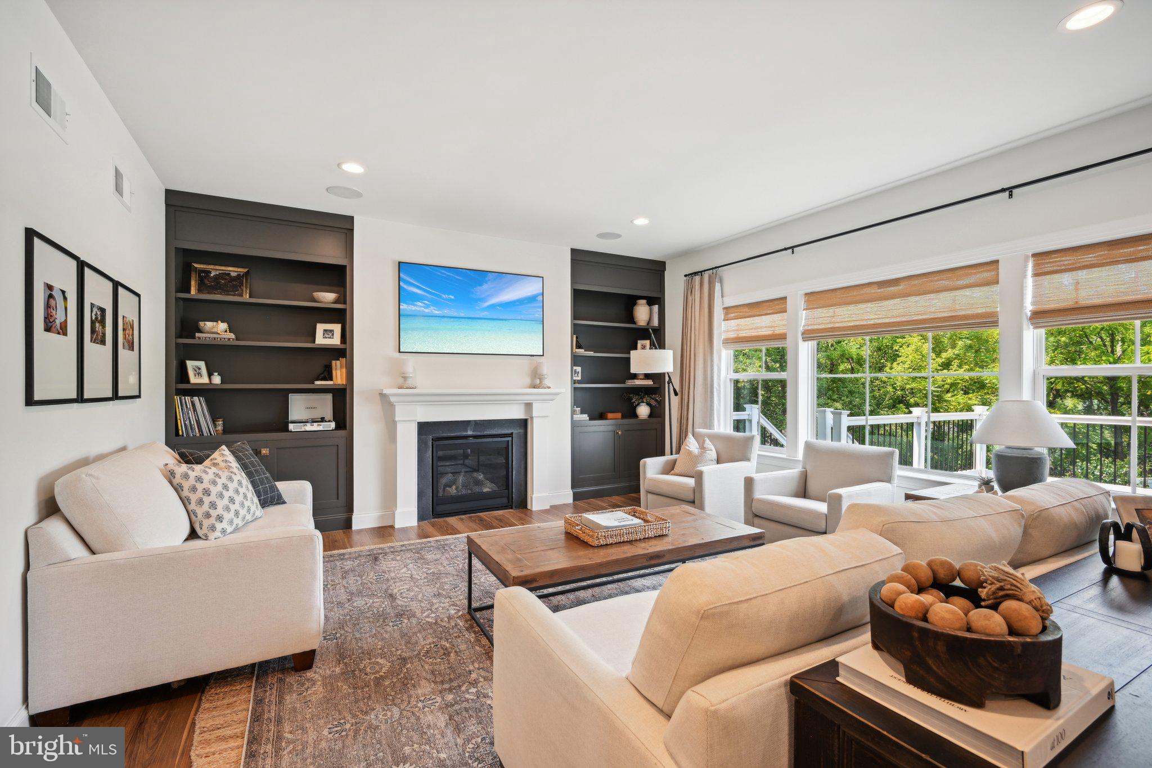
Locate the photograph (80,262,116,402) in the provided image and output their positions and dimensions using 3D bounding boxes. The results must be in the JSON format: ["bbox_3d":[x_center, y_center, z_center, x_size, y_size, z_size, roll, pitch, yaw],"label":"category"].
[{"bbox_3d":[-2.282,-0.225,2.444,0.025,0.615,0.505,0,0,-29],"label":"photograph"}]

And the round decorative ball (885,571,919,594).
[{"bbox_3d":[0.576,0.358,0.906,0.048,0.048,0.048,0,0,0],"label":"round decorative ball"}]

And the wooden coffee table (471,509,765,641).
[{"bbox_3d":[0.252,1.066,2.936,1.555,0.425,0.700,0,0,-29],"label":"wooden coffee table"}]

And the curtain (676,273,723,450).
[{"bbox_3d":[1.313,0.037,5.628,0.140,2.480,0.650,0,0,-29],"label":"curtain"}]

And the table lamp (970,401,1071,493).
[{"bbox_3d":[2.569,0.379,2.951,0.445,0.590,0.445,0,0,-29],"label":"table lamp"}]

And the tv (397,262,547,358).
[{"bbox_3d":[-0.975,-0.704,5.029,1.455,0.825,0.040,0,0,-29],"label":"tv"}]

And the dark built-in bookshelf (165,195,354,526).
[{"bbox_3d":[-2.596,-0.092,4.305,1.300,2.735,0.340,0,0,-29],"label":"dark built-in bookshelf"}]

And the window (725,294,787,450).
[{"bbox_3d":[1.773,-0.083,5.029,0.110,1.430,0.830,0,0,-29],"label":"window"}]

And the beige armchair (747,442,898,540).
[{"bbox_3d":[1.831,0.885,3.807,0.830,0.810,0.720,0,0,-35],"label":"beige armchair"}]

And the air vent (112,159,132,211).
[{"bbox_3d":[-2.538,-1.105,2.880,0.020,0.190,0.360,0,0,-29],"label":"air vent"}]

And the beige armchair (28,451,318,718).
[{"bbox_3d":[-1.840,0.806,2.600,0.925,0.960,1.330,0,0,-29],"label":"beige armchair"}]

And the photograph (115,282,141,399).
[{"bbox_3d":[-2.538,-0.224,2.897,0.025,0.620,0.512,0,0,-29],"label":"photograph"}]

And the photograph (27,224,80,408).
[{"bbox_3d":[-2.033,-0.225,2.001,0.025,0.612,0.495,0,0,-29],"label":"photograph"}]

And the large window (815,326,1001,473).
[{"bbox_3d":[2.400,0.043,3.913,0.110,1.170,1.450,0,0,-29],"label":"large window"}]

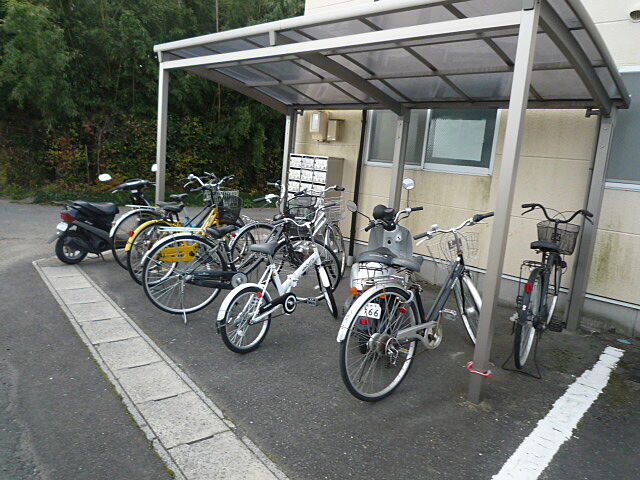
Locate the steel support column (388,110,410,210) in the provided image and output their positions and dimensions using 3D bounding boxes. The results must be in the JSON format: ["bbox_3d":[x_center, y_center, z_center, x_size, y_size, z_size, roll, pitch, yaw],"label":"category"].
[{"bbox_3d":[0.932,-0.528,5.642,0.080,2.100,0.090,13,13,41],"label":"steel support column"}]

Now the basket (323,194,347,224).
[{"bbox_3d":[0.137,-0.353,5.271,0.350,0.260,0.270,10,12,28],"label":"basket"}]

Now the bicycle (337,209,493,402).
[{"bbox_3d":[0.704,0.402,3.180,1.700,1.090,0.540,-5,14,-41],"label":"bicycle"}]

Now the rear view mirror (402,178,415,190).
[{"bbox_3d":[0.751,-0.471,3.920,0.105,0.105,0.035,6,11,8],"label":"rear view mirror"}]

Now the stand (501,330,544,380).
[{"bbox_3d":[1.420,0.771,3.213,0.275,0.300,0.120,11,13,33],"label":"stand"}]

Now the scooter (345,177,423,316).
[{"bbox_3d":[0.508,0.201,3.962,0.640,1.200,1.660,7,11,15],"label":"scooter"}]

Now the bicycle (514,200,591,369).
[{"bbox_3d":[1.753,0.335,3.599,0.570,1.060,1.780,11,13,33],"label":"bicycle"}]

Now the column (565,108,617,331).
[{"bbox_3d":[2.399,-0.149,4.065,0.095,1.930,0.090,12,13,42],"label":"column"}]

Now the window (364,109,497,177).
[{"bbox_3d":[1.204,-1.302,5.208,1.655,1.012,0.090,14,14,41],"label":"window"}]

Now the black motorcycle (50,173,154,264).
[{"bbox_3d":[-2.625,-0.327,5.855,0.620,1.100,1.620,11,12,33],"label":"black motorcycle"}]

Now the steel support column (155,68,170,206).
[{"bbox_3d":[-1.758,-0.795,5.122,0.080,2.199,0.080,14,13,41],"label":"steel support column"}]

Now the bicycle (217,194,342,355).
[{"bbox_3d":[-0.267,0.264,3.765,0.520,1.060,1.500,12,13,37],"label":"bicycle"}]

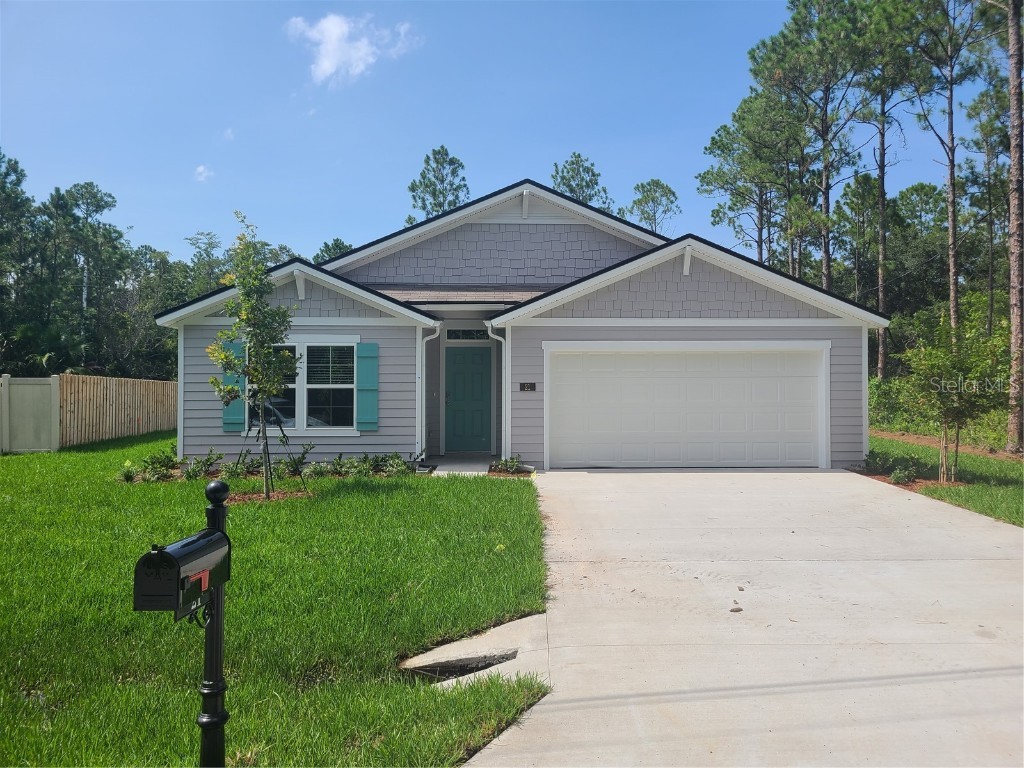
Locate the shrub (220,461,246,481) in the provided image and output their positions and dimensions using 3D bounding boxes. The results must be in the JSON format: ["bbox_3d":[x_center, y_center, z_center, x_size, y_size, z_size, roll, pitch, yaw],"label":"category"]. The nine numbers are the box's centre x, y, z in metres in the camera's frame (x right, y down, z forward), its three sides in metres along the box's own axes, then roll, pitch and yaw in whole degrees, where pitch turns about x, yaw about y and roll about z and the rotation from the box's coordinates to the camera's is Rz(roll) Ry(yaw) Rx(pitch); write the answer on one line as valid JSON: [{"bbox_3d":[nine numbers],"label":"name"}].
[{"bbox_3d":[-4.617,1.434,12.750,0.431,0.322,0.366,0,0,0],"label":"shrub"}]

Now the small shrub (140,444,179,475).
[{"bbox_3d":[-6.050,1.296,13.200,0.652,0.499,0.520,0,0,0],"label":"small shrub"}]

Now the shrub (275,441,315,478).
[{"bbox_3d":[-3.671,1.286,13.100,0.681,0.562,0.520,0,0,0],"label":"shrub"}]

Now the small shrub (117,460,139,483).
[{"bbox_3d":[-6.299,1.433,12.600,0.360,0.350,0.360,0,0,0],"label":"small shrub"}]

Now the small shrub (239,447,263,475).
[{"bbox_3d":[-4.471,1.325,13.150,0.410,0.431,0.349,0,0,0],"label":"small shrub"}]

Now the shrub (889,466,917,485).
[{"bbox_3d":[6.347,1.487,12.500,0.455,0.284,0.387,0,0,0],"label":"shrub"}]

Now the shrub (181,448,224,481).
[{"bbox_3d":[-5.174,1.350,12.900,0.704,0.521,0.520,0,0,0],"label":"shrub"}]

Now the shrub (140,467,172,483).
[{"bbox_3d":[-5.824,1.483,12.600,0.524,0.254,0.446,0,0,0],"label":"shrub"}]

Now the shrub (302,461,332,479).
[{"bbox_3d":[-3.250,1.429,12.850,0.501,0.292,0.426,0,0,0],"label":"shrub"}]

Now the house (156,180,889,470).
[{"bbox_3d":[0.190,-1.170,20.000,12.680,5.450,13.400,0,0,0],"label":"house"}]

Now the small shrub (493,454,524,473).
[{"bbox_3d":[-0.078,1.370,13.250,0.517,0.301,0.439,0,0,0],"label":"small shrub"}]

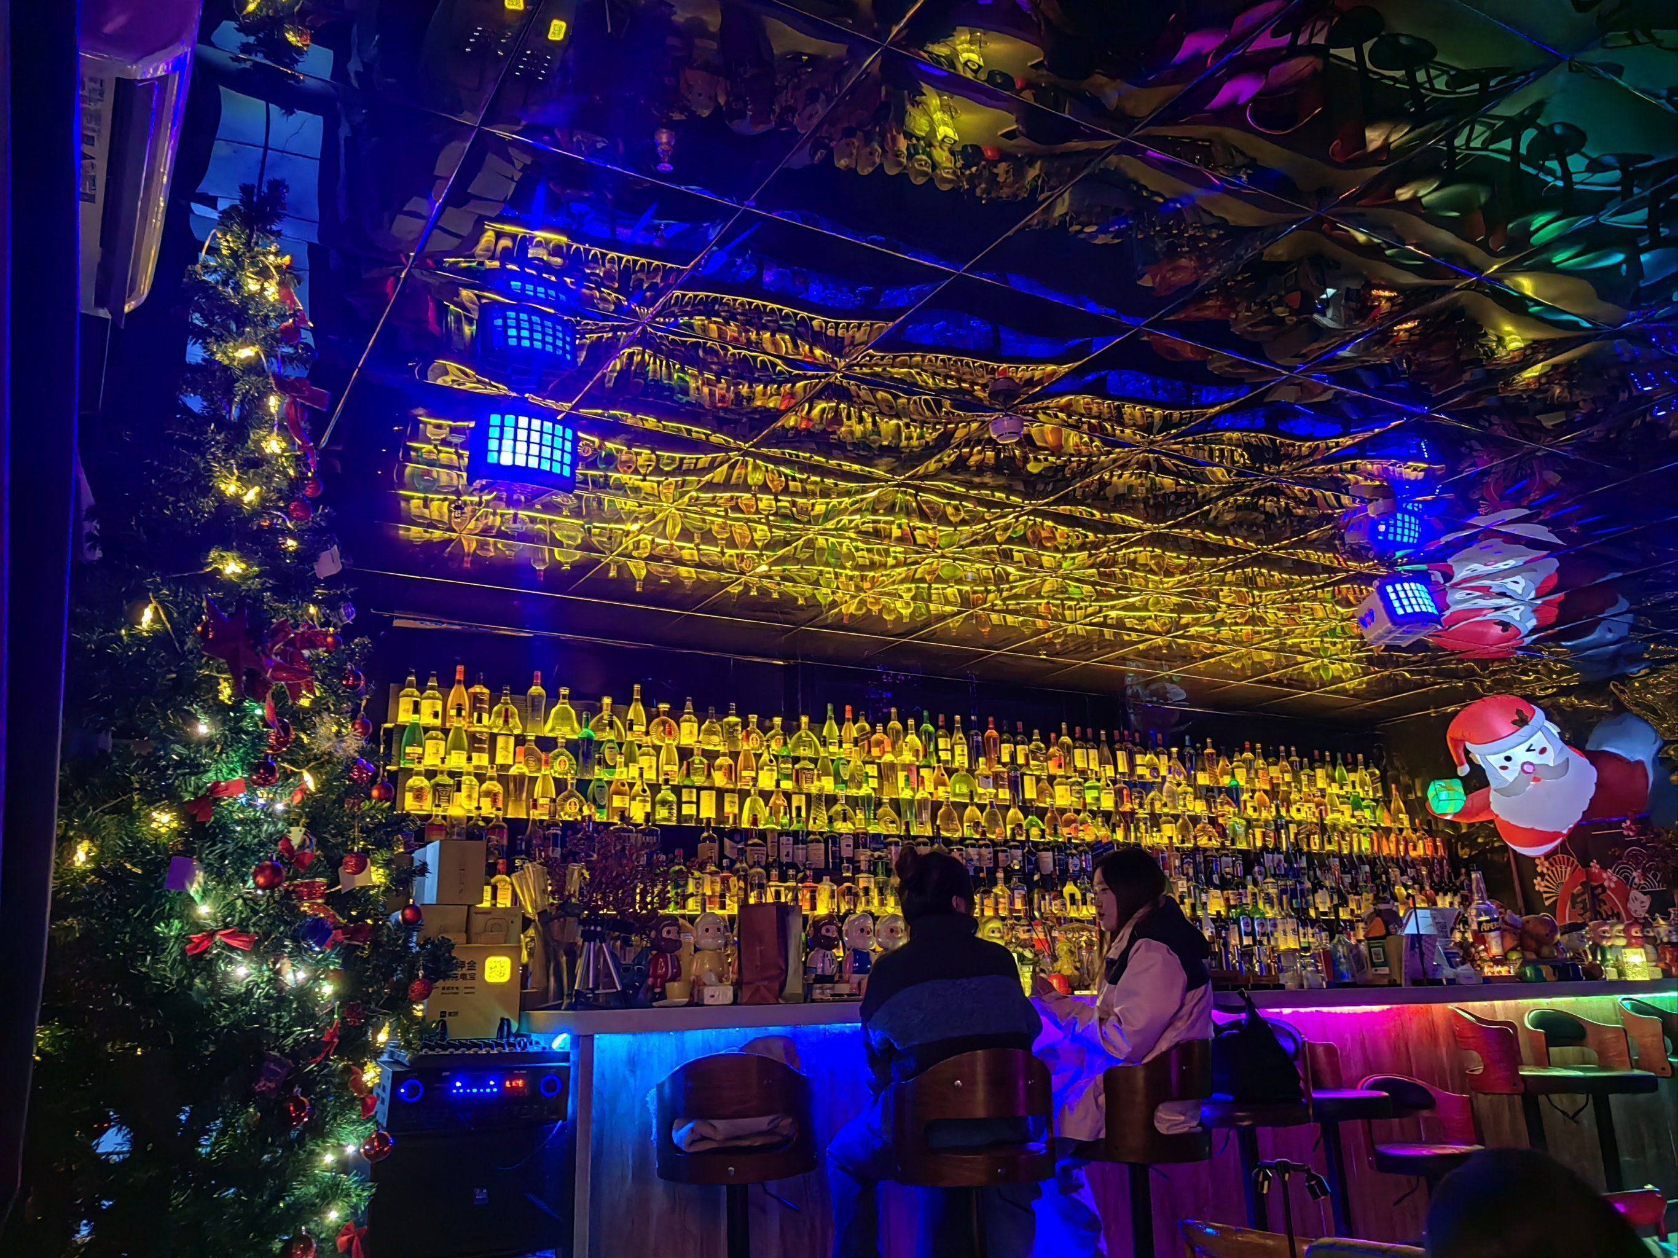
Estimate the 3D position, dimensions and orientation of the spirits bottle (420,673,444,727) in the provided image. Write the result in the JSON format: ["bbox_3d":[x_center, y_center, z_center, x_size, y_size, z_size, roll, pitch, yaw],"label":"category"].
[{"bbox_3d":[-1.829,0.313,5.883,0.090,0.252,0.090,8,-18,-29],"label":"spirits bottle"}]

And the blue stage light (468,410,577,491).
[{"bbox_3d":[-0.951,-0.503,3.817,0.310,0.225,0.230,7,-5,-29],"label":"blue stage light"}]

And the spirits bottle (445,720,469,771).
[{"bbox_3d":[-1.665,0.482,5.727,0.087,0.270,0.087,8,-18,-29],"label":"spirits bottle"}]

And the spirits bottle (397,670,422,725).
[{"bbox_3d":[-1.929,0.310,5.888,0.088,0.249,0.088,7,-18,-30],"label":"spirits bottle"}]

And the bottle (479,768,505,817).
[{"bbox_3d":[-1.478,0.690,5.587,0.092,0.213,0.075,8,-18,-29],"label":"bottle"}]

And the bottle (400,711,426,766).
[{"bbox_3d":[-1.833,0.454,5.636,0.095,0.285,0.095,7,-18,-29],"label":"bottle"}]

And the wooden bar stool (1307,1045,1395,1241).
[{"bbox_3d":[1.609,1.793,4.206,0.410,0.905,0.420,-14,-20,37],"label":"wooden bar stool"}]

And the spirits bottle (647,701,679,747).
[{"bbox_3d":[-0.855,0.465,6.372,0.142,0.218,0.080,7,-18,-29],"label":"spirits bottle"}]

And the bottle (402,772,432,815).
[{"bbox_3d":[-1.747,0.660,5.434,0.095,0.206,0.075,8,-18,-29],"label":"bottle"}]

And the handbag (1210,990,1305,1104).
[{"bbox_3d":[1.278,1.288,4.012,0.290,0.335,0.150,-6,-16,16],"label":"handbag"}]

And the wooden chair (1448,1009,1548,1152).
[{"bbox_3d":[2.485,1.859,4.662,0.410,0.996,0.390,-11,-18,30],"label":"wooden chair"}]

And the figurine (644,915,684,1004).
[{"bbox_3d":[-0.521,0.985,3.910,0.095,0.256,0.105,-15,-20,38],"label":"figurine"}]

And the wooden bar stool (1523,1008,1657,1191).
[{"bbox_3d":[2.865,1.920,4.877,0.390,0.974,0.410,2,-16,-14],"label":"wooden bar stool"}]

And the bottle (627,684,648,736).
[{"bbox_3d":[-0.970,0.399,6.322,0.090,0.280,0.090,7,-18,-29],"label":"bottle"}]

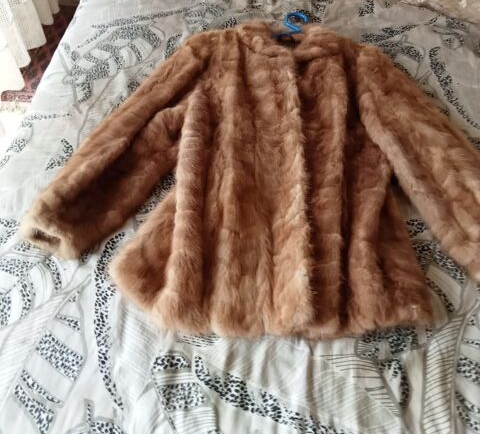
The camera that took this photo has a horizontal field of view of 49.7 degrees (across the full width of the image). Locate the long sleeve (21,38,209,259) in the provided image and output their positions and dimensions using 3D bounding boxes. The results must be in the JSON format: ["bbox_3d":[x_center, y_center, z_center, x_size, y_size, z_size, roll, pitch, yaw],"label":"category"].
[{"bbox_3d":[-0.184,-0.178,1.088,0.190,0.090,0.650,23,58,16],"label":"long sleeve"}]

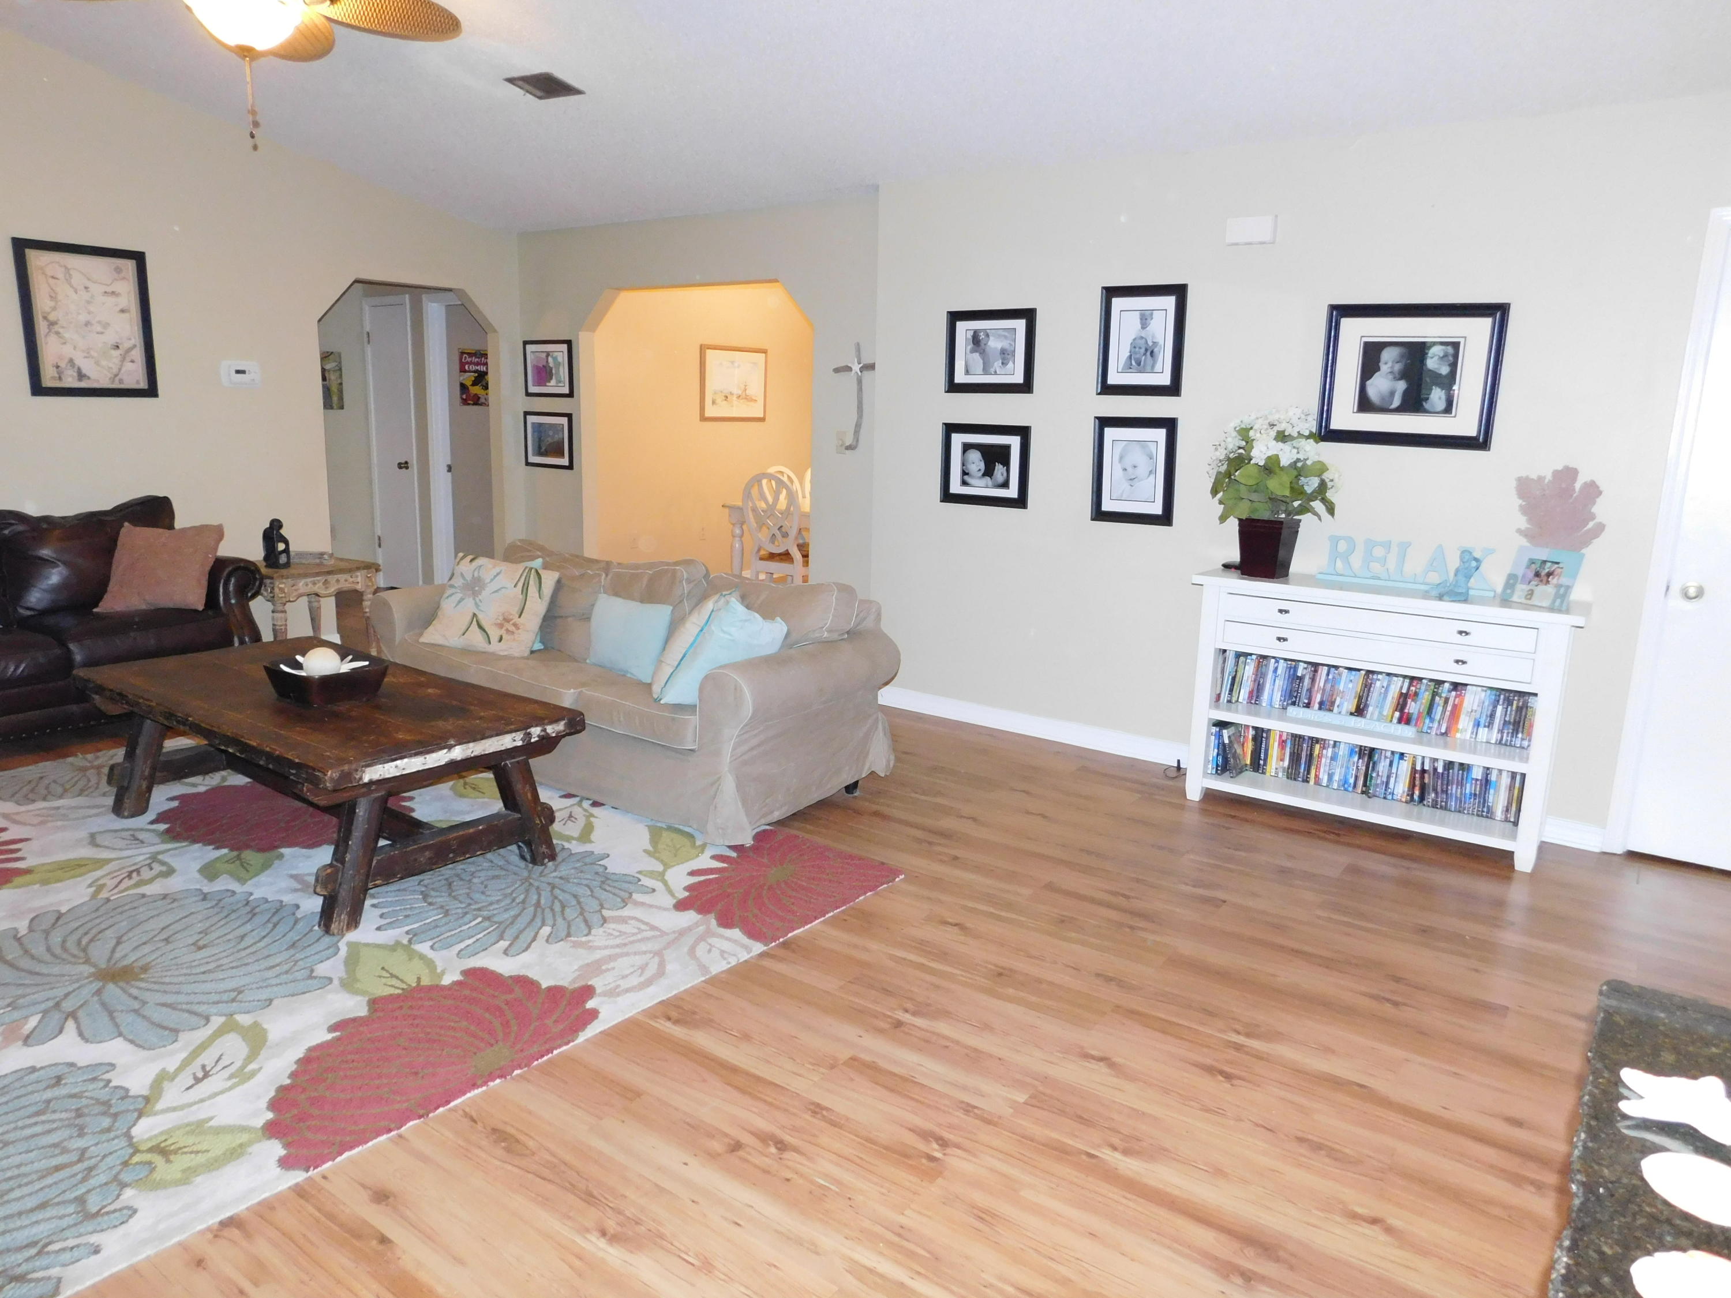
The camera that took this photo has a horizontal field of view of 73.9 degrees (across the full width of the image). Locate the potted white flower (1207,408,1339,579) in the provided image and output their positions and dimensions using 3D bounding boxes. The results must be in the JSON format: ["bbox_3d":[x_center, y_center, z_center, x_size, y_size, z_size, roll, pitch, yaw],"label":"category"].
[{"bbox_3d":[1.504,-0.580,4.290,0.445,0.615,0.410,10,15,36],"label":"potted white flower"}]

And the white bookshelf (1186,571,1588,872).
[{"bbox_3d":[1.846,0.212,4.201,1.271,0.876,0.405,10,15,36],"label":"white bookshelf"}]

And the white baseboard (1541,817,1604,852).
[{"bbox_3d":[2.461,0.647,3.997,0.185,0.098,0.016,10,14,35],"label":"white baseboard"}]

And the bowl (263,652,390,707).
[{"bbox_3d":[-1.739,0.104,3.719,0.250,0.100,0.260,10,15,36],"label":"bowl"}]

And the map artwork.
[{"bbox_3d":[-3.653,-1.537,5.412,0.028,0.675,0.530,10,15,36],"label":"map artwork"}]

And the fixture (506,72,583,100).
[{"bbox_3d":[-1.339,-2.353,4.815,0.275,0.025,0.205,10,4,36],"label":"fixture"}]

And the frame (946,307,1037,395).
[{"bbox_3d":[0.539,-1.300,5.035,0.446,0.355,0.027,10,14,35],"label":"frame"}]

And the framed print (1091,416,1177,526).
[{"bbox_3d":[1.127,-0.746,4.820,0.368,0.436,0.028,10,15,36],"label":"framed print"}]

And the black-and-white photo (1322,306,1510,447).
[{"bbox_3d":[1.957,-0.984,4.145,0.596,0.496,0.028,10,15,36],"label":"black-and-white photo"}]

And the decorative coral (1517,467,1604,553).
[{"bbox_3d":[2.303,-0.392,3.833,0.268,0.430,0.060,10,14,35],"label":"decorative coral"}]

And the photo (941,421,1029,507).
[{"bbox_3d":[0.548,-0.835,5.242,0.464,0.364,0.028,10,15,36],"label":"photo"}]

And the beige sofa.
[{"bbox_3d":[-1.008,0.044,4.660,2.200,0.830,0.920,10,14,35],"label":"beige sofa"}]

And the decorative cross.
[{"bbox_3d":[-0.064,-1.243,5.666,0.290,0.525,0.040,10,14,35],"label":"decorative cross"}]

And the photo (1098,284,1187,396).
[{"bbox_3d":[1.106,-1.240,4.629,0.362,0.430,0.027,10,14,35],"label":"photo"}]

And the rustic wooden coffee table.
[{"bbox_3d":[-1.767,0.381,3.753,1.650,0.505,0.810,10,15,37],"label":"rustic wooden coffee table"}]

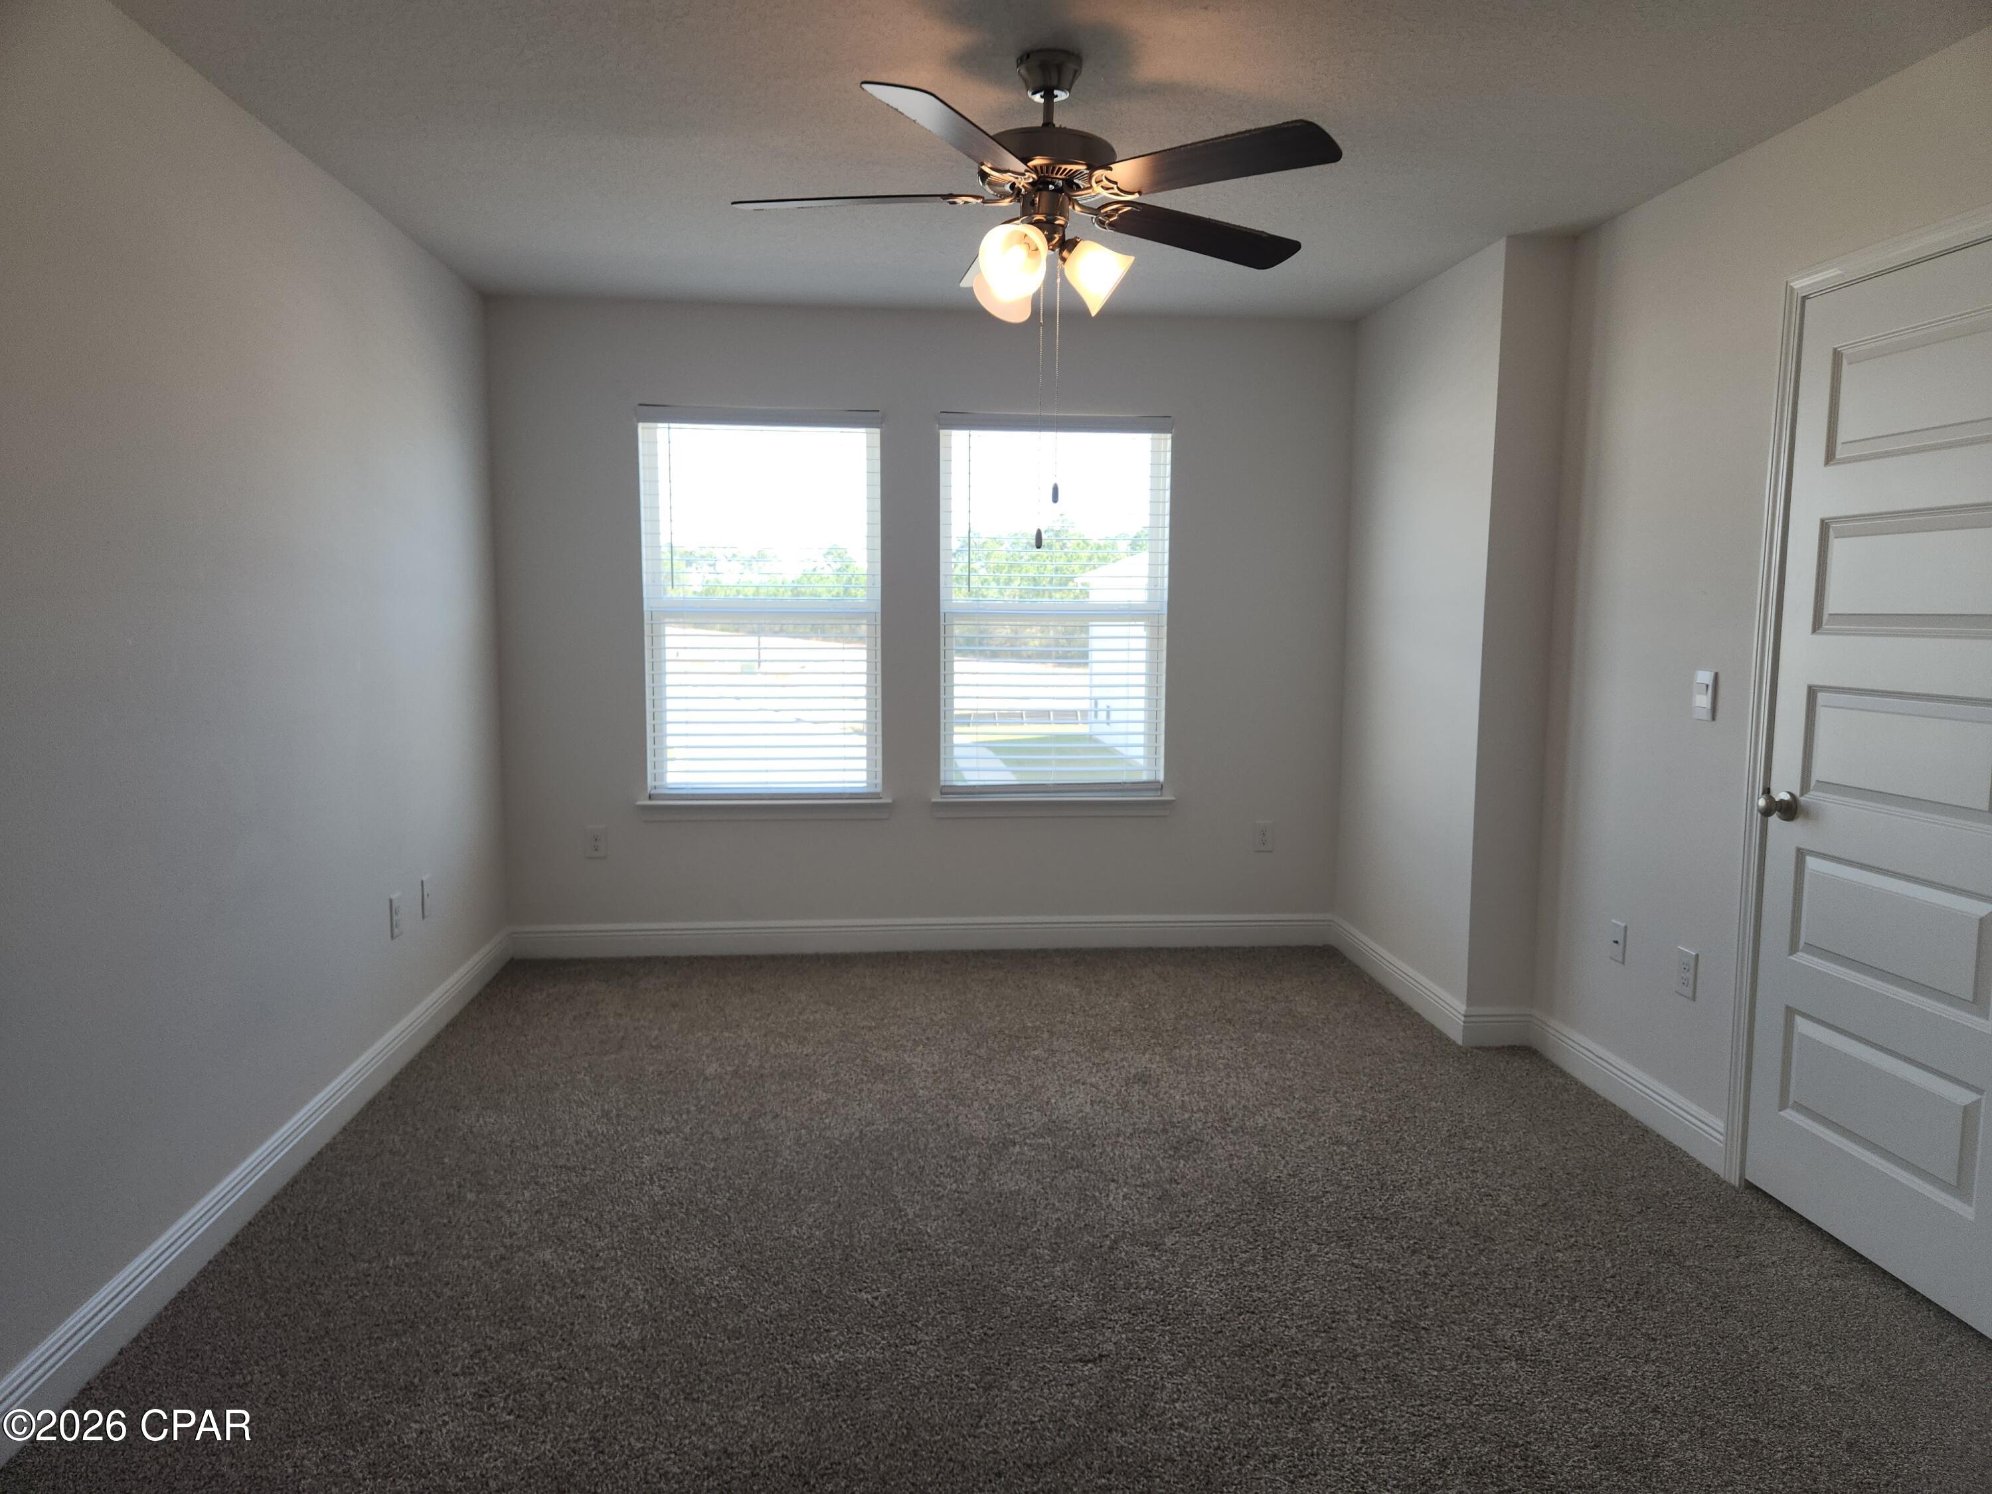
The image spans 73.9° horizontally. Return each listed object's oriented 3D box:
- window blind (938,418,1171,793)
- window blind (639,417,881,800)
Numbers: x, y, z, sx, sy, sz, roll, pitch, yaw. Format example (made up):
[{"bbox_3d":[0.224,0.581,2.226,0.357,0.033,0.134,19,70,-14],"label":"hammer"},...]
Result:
[{"bbox_3d":[0.225,-0.518,5.096,0.885,1.429,0.120,0,6,-5],"label":"window blind"},{"bbox_3d":[-0.878,-0.516,4.994,0.886,1.429,0.120,0,6,-5],"label":"window blind"}]

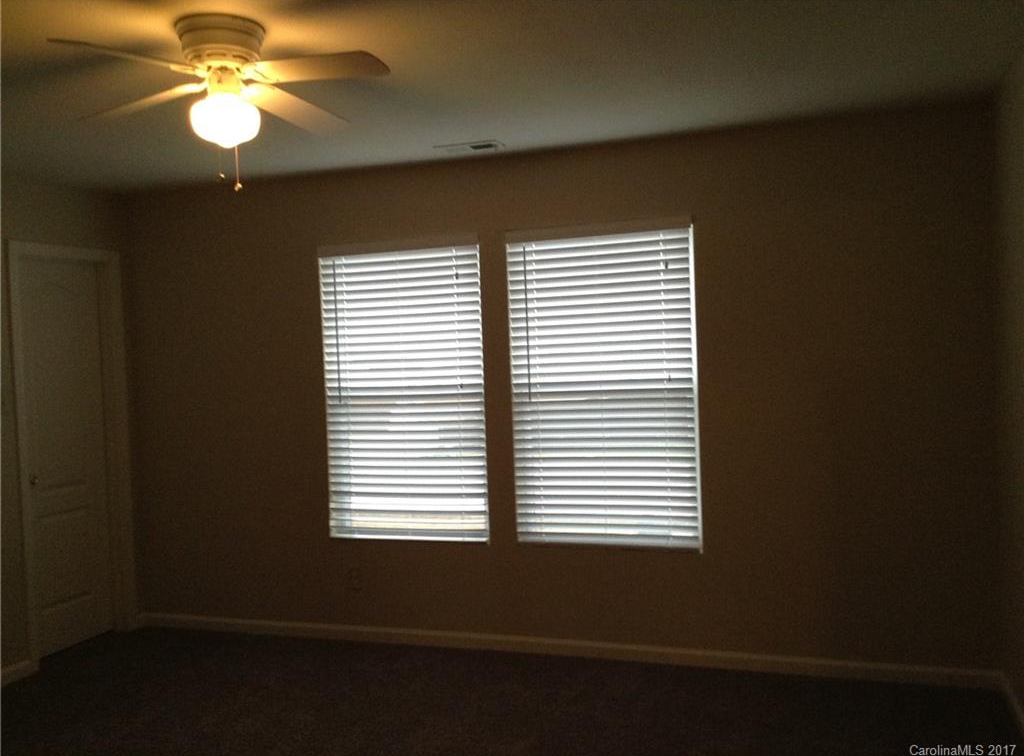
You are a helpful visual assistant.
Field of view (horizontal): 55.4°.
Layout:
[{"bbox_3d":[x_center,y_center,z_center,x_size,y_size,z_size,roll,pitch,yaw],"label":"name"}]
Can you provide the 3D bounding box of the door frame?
[{"bbox_3d":[-2.325,0.365,5.125,0.125,2.102,0.765,-2,2,19],"label":"door frame"}]

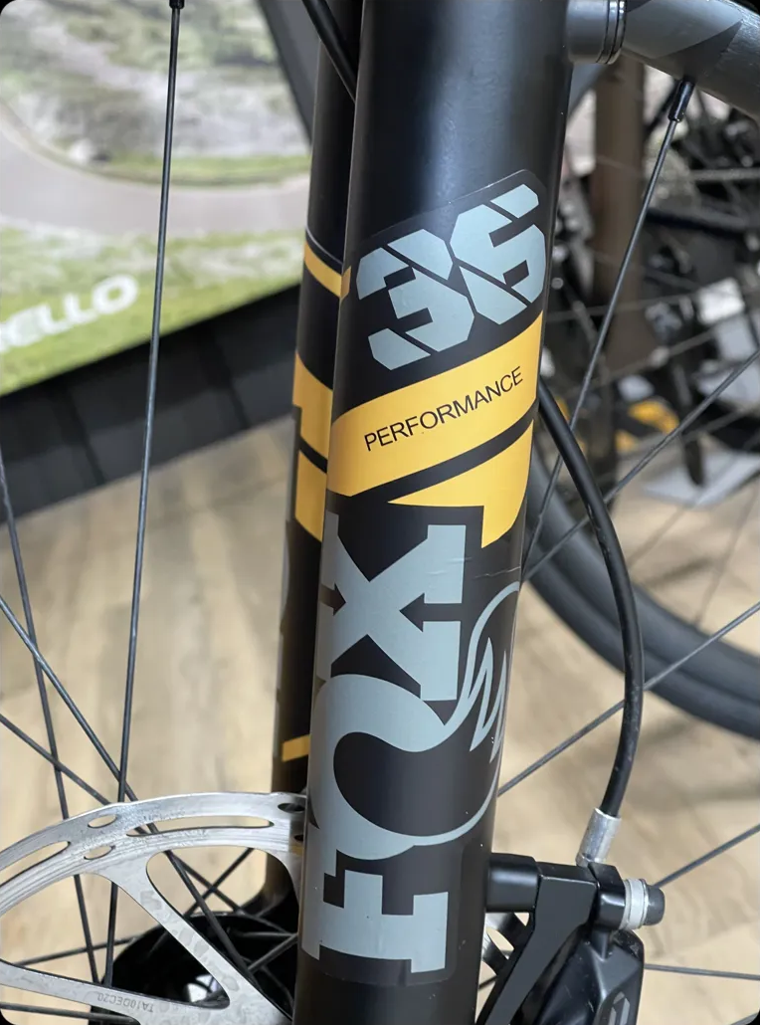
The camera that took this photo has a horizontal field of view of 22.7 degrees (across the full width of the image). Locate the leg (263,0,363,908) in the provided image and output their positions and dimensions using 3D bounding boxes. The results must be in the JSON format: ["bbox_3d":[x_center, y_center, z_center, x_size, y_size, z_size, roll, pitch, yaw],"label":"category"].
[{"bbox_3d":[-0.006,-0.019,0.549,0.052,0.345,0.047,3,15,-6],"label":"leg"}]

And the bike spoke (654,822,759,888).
[{"bbox_3d":[0.094,0.098,0.538,0.290,0.002,0.002,-34,16,11],"label":"bike spoke"}]

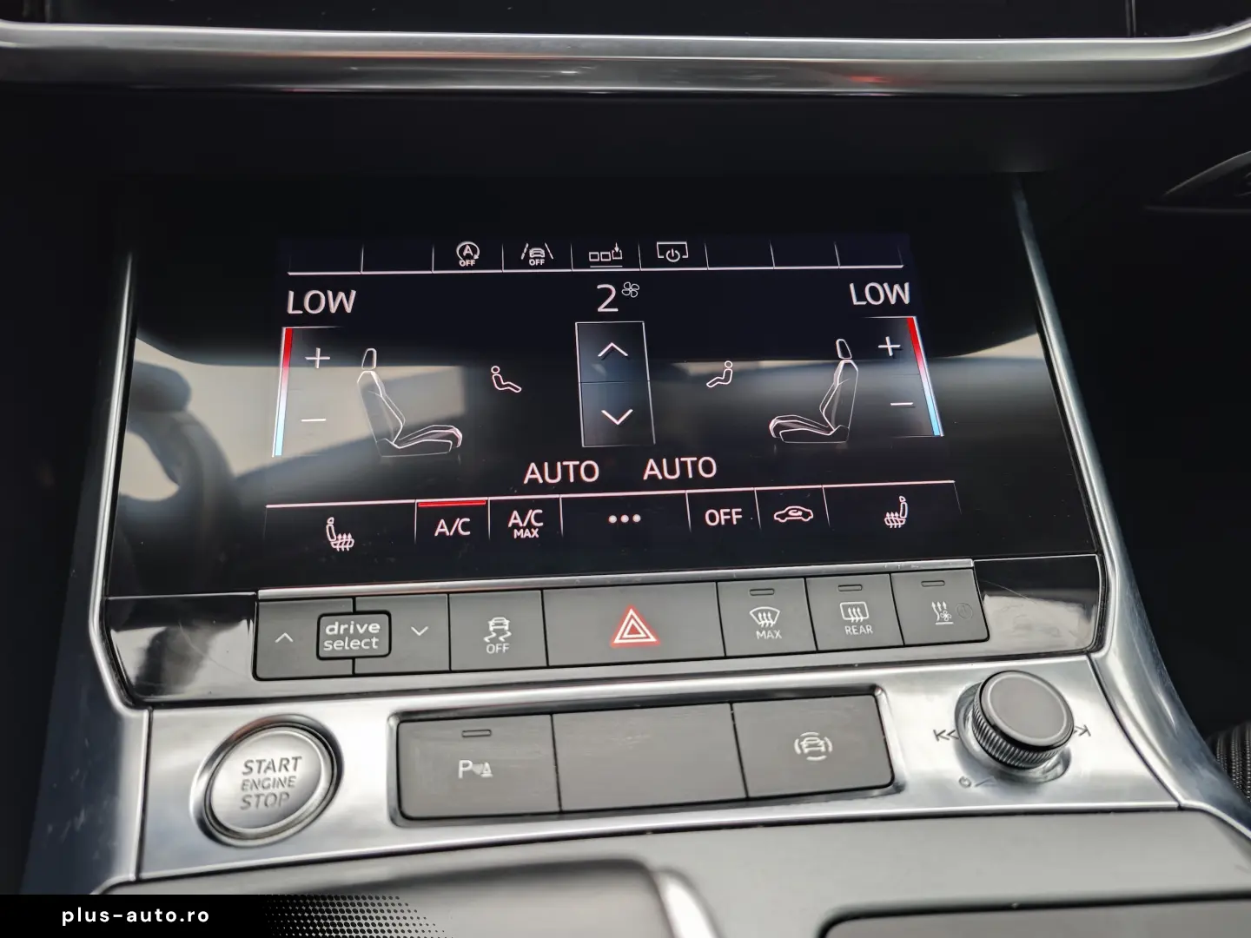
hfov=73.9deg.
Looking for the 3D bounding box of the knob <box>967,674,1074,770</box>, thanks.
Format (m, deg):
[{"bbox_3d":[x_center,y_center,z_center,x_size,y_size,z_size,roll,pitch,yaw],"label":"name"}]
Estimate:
[{"bbox_3d":[0.097,0.062,0.205,0.021,0.011,0.021,-2,40,-5],"label":"knob"}]

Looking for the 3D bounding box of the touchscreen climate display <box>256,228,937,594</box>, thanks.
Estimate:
[{"bbox_3d":[-0.004,-0.021,0.248,0.194,0.010,0.102,-2,75,-5],"label":"touchscreen climate display"}]

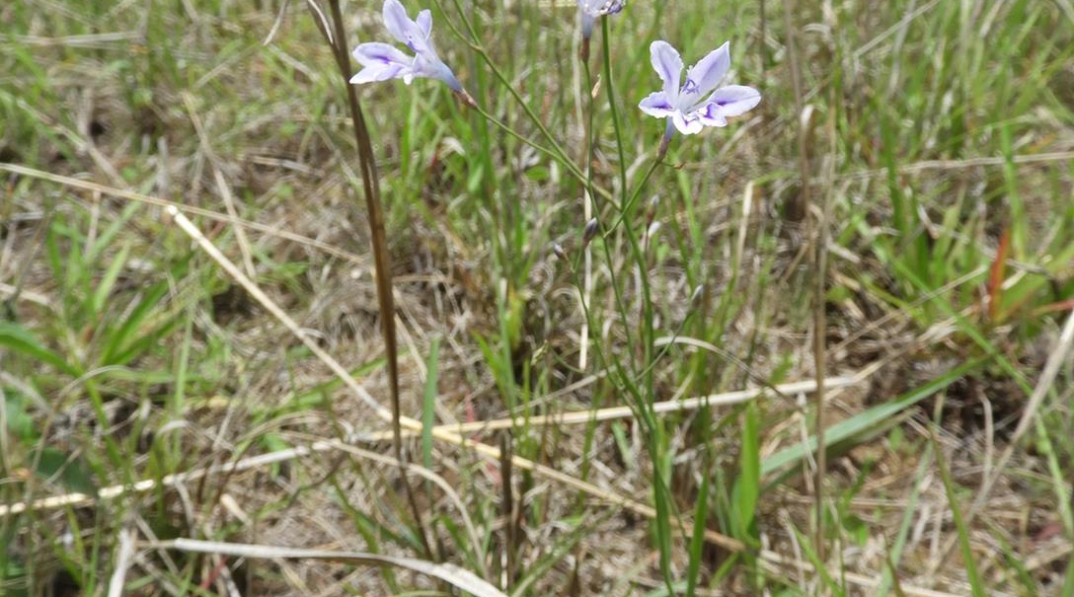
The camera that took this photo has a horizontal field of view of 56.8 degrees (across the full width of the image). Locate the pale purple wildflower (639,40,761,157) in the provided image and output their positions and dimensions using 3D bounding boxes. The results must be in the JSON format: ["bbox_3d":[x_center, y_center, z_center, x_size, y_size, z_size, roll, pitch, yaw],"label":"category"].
[{"bbox_3d":[0.038,-0.049,0.238,0.028,0.022,0.021,-8,32,-13],"label":"pale purple wildflower"}]

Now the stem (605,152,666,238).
[{"bbox_3d":[0.024,-0.025,0.241,0.015,0.019,0.008,0,31,0],"label":"stem"}]

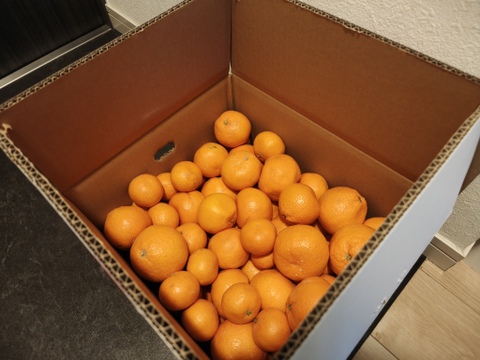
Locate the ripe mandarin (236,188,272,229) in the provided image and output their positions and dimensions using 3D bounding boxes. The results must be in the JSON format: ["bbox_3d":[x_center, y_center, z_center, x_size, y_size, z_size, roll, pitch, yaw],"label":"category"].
[{"bbox_3d":[0.022,0.042,0.491,0.058,0.055,0.058,-1,58,2],"label":"ripe mandarin"}]

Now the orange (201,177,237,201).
[{"bbox_3d":[-0.035,0.024,0.525,0.058,0.056,0.058,-1,58,2],"label":"orange"}]

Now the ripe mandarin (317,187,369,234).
[{"bbox_3d":[0.156,0.047,0.481,0.071,0.068,0.071,-4,57,0],"label":"ripe mandarin"}]

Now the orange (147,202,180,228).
[{"bbox_3d":[-0.125,0.063,0.527,0.051,0.051,0.051,0,58,3],"label":"orange"}]

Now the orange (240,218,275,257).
[{"bbox_3d":[0.028,0.084,0.461,0.052,0.050,0.052,-4,57,0],"label":"orange"}]

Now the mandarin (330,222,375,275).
[{"bbox_3d":[0.157,0.097,0.438,0.067,0.064,0.067,-4,57,0],"label":"mandarin"}]

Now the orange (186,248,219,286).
[{"bbox_3d":[-0.053,0.126,0.462,0.046,0.049,0.051,0,58,3],"label":"orange"}]

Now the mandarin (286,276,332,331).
[{"bbox_3d":[0.093,0.163,0.406,0.069,0.075,0.076,0,58,3],"label":"mandarin"}]

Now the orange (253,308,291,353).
[{"bbox_3d":[0.040,0.188,0.399,0.050,0.050,0.050,0,58,3],"label":"orange"}]

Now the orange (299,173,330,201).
[{"bbox_3d":[0.121,0.013,0.520,0.048,0.046,0.048,-1,58,2],"label":"orange"}]

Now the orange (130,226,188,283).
[{"bbox_3d":[-0.113,0.104,0.453,0.081,0.077,0.081,0,58,3],"label":"orange"}]

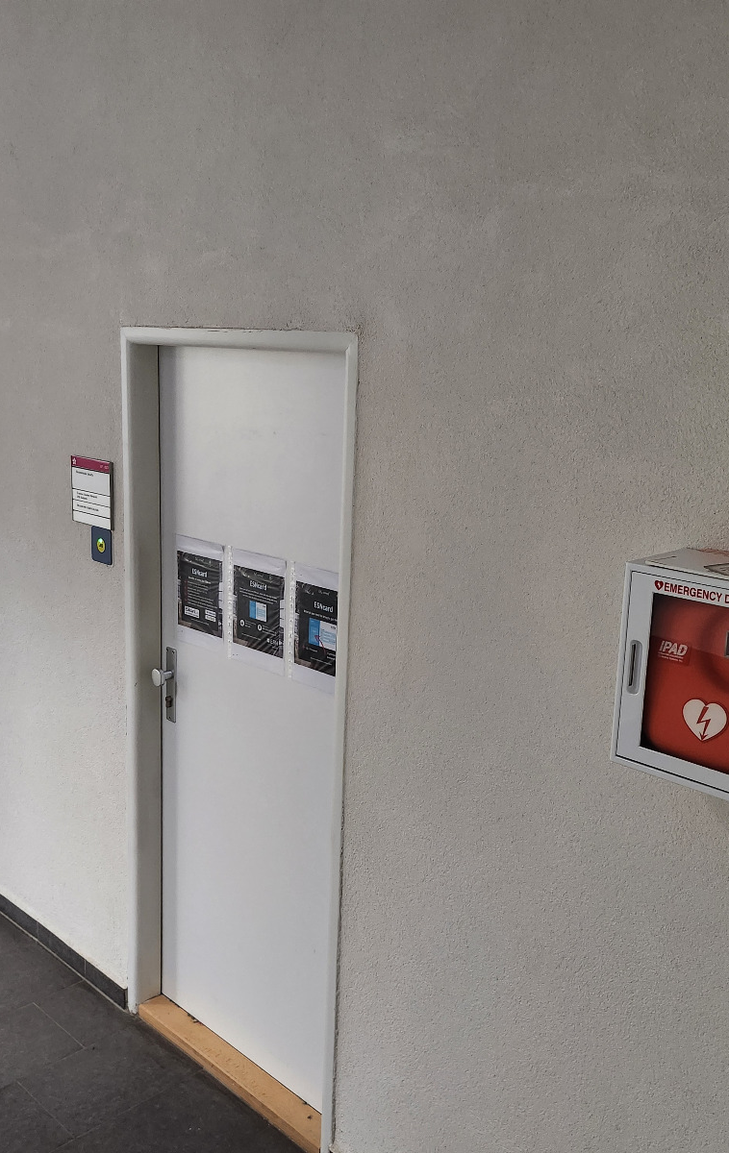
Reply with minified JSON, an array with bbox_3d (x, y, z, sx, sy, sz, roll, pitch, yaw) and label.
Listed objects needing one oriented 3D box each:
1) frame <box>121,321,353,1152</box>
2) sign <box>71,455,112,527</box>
[{"bbox_3d":[-0.323,0.409,2.780,0.871,2.040,0.140,13,17,42],"label":"frame"},{"bbox_3d":[-0.756,-0.236,2.995,0.197,0.187,0.020,13,17,42],"label":"sign"}]

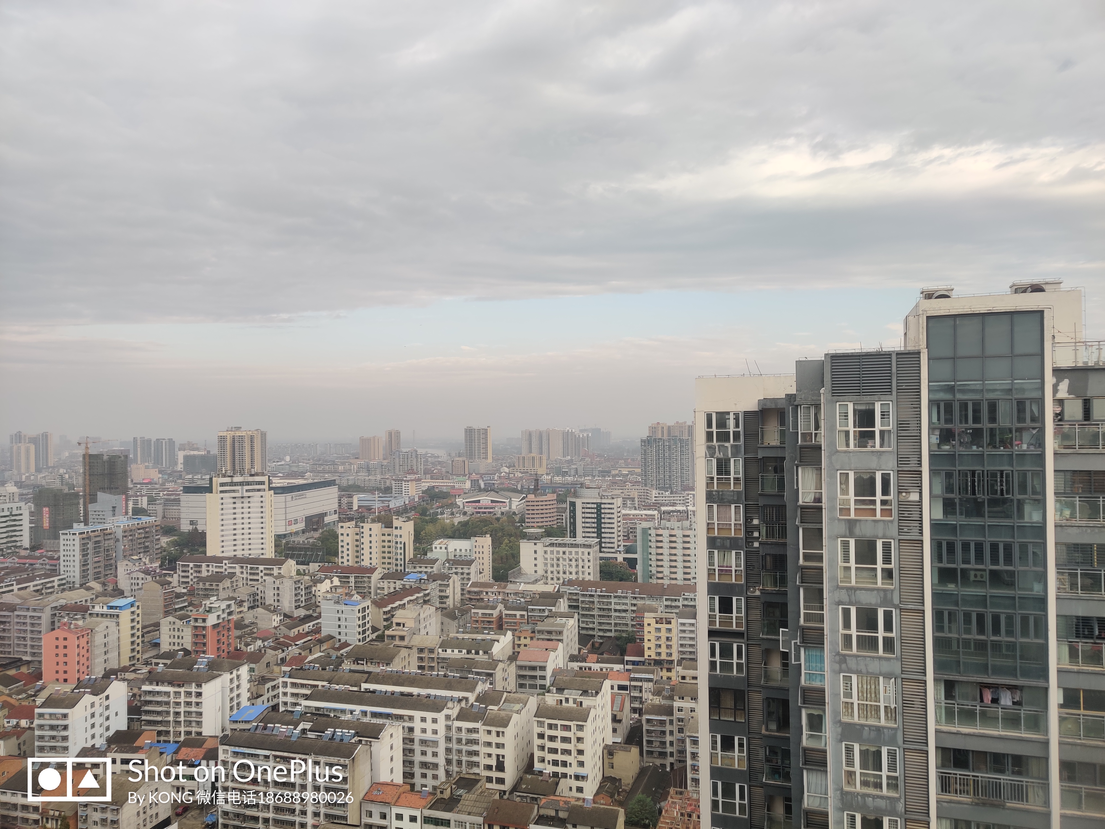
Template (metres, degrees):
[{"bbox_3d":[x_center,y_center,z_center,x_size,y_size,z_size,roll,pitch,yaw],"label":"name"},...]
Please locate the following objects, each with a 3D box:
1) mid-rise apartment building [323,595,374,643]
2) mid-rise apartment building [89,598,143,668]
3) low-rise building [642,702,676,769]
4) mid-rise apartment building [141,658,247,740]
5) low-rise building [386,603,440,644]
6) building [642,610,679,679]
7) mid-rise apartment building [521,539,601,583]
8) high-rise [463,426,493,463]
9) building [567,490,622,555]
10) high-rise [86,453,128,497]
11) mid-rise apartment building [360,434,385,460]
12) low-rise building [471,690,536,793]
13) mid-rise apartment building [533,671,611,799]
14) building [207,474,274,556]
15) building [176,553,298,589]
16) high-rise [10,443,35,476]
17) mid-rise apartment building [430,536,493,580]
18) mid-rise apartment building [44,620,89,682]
[{"bbox_3d":[-85.637,88.244,358.948,16.177,19.300,12.070,-1,-1,17],"label":"mid-rise apartment building"},{"bbox_3d":[-175.930,87.970,347.000,14.600,26.300,12.000,-1,-1,15],"label":"mid-rise apartment building"},{"bbox_3d":[30.120,88.750,238.660,8.600,16.300,10.000,-1,-1,16],"label":"low-rise building"},{"bbox_3d":[-108.330,87.610,262.490,22.500,23.500,20.000,-1,-1,13],"label":"mid-rise apartment building"},{"bbox_3d":[-55.020,88.530,338.970,9.800,22.300,25.000,-1,-1,19],"label":"low-rise building"},{"bbox_3d":[40.210,84.397,316.919,11.248,23.300,12.000,-1,-1,12],"label":"building"},{"bbox_3d":[4.560,85.930,486.810,41.700,29.700,17.900,-1,-1,18],"label":"mid-rise apartment building"},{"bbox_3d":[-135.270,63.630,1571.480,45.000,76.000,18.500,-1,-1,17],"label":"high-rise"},{"bbox_3d":[30.260,77.130,603.120,35.700,49.500,15.000,-1,-1,24],"label":"building"},{"bbox_3d":[-417.210,72.810,807.240,35.000,73.000,17.000,-1,-1,6],"label":"high-rise"},{"bbox_3d":[-357.298,80.397,1701.123,30.781,78.000,33.109,-1,-1,30],"label":"mid-rise apartment building"},{"bbox_3d":[-11.330,87.120,228.480,7.800,21.500,19.300,-1,-1,21],"label":"low-rise building"},{"bbox_3d":[5.812,83.228,226.768,14.306,23.800,28.138,-1,-1,14],"label":"mid-rise apartment building"},{"bbox_3d":[-196.773,69.893,540.458,38.000,63.300,21.000,0,-1,-27],"label":"building"},{"bbox_3d":[-173.700,90.460,473.480,65.000,24.300,13.000,-1,-1,14],"label":"building"},{"bbox_3d":[-1053.420,91.460,1714.330,44.000,66.000,20.000,-1,-1,12],"label":"high-rise"},{"bbox_3d":[-52.870,86.020,510.780,33.500,29.000,15.500,-1,-1,14],"label":"mid-rise apartment building"},{"bbox_3d":[-175.946,86.896,312.479,12.894,22.500,7.976,-1,-1,6],"label":"mid-rise apartment building"}]

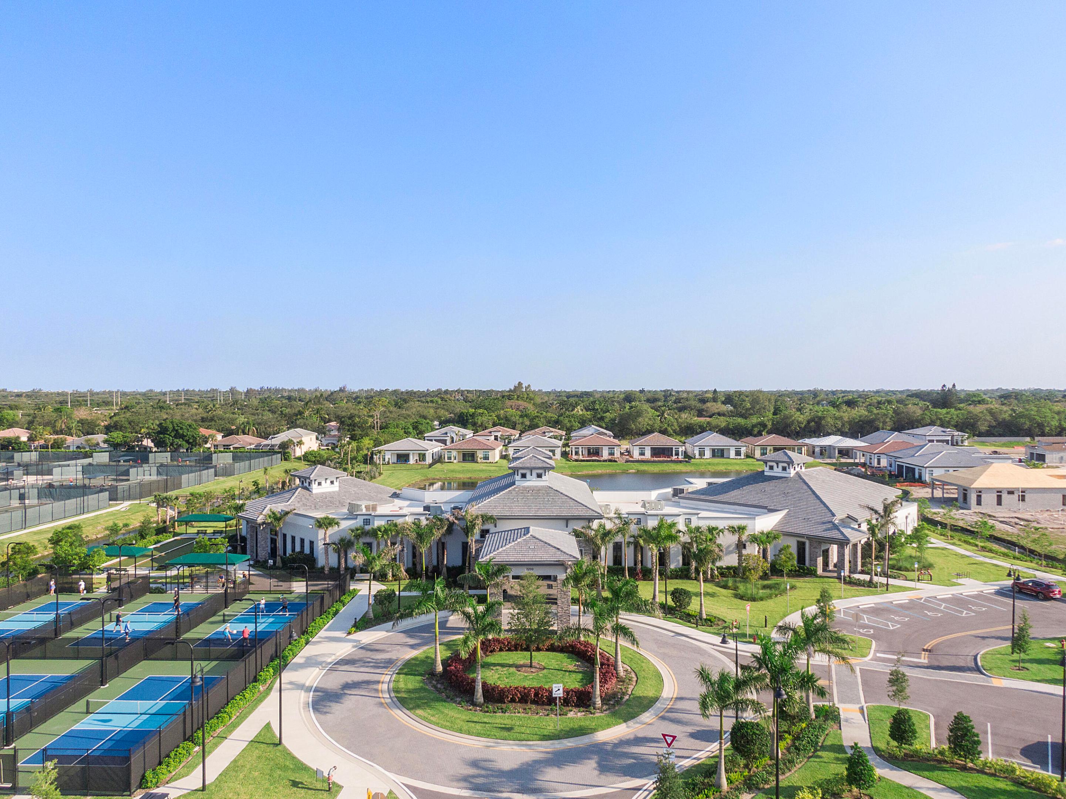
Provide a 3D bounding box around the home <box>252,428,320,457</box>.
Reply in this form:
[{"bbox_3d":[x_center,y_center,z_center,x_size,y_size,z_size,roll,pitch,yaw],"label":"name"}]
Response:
[{"bbox_3d":[-82.086,14.175,247.780,14.200,8.120,23.500,0,1,0],"label":"home"}]

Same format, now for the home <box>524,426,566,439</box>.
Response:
[{"bbox_3d":[4.530,13.339,276.939,15.300,6.600,21.500,0,1,4],"label":"home"}]

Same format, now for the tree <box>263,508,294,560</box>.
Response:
[{"bbox_3d":[-30.485,16.598,88.638,3.497,6.998,3.497,0,1,0],"label":"tree"}]

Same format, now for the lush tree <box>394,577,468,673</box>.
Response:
[{"bbox_3d":[-7.785,17.162,56.327,5.590,7.250,5.310,0,1,0],"label":"lush tree"}]

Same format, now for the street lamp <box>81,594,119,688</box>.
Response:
[{"bbox_3d":[-31.272,17.568,53.606,3.000,6.450,0.500,0,1,0],"label":"street lamp"}]

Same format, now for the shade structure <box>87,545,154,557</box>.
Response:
[{"bbox_3d":[-48.813,18.700,85.857,7.700,3.340,4.300,0,1,0],"label":"shade structure"}]

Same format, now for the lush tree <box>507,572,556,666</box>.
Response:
[{"bbox_3d":[-0.097,17.022,57.246,3.750,7.300,3.560,0,1,0],"label":"lush tree"}]

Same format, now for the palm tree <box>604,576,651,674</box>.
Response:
[{"bbox_3d":[6.977,17.045,55.522,3.700,7.450,3.600,0,1,0],"label":"palm tree"}]

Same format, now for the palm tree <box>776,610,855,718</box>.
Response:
[{"bbox_3d":[18.703,17.440,48.823,5.180,7.110,4.920,0,1,0],"label":"palm tree"}]

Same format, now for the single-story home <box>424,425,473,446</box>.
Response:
[{"bbox_3d":[-30.538,13.282,275.173,14.300,6.800,22.000,0,1,5],"label":"single-story home"}]

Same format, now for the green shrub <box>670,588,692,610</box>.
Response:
[{"bbox_3d":[14.032,18.894,70.008,1.950,2.000,1.950,0,1,0],"label":"green shrub"}]

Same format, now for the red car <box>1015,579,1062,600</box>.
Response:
[{"bbox_3d":[51.866,19.359,76.015,1.900,1.680,4.750,0,1,-14],"label":"red car"}]

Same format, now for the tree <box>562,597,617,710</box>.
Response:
[{"bbox_3d":[3.777,16.903,49.187,3.594,7.382,3.594,0,1,0],"label":"tree"}]

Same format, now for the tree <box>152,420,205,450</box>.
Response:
[{"bbox_3d":[-115.339,12.202,240.424,15.626,11.386,14.063,0,1,0],"label":"tree"}]

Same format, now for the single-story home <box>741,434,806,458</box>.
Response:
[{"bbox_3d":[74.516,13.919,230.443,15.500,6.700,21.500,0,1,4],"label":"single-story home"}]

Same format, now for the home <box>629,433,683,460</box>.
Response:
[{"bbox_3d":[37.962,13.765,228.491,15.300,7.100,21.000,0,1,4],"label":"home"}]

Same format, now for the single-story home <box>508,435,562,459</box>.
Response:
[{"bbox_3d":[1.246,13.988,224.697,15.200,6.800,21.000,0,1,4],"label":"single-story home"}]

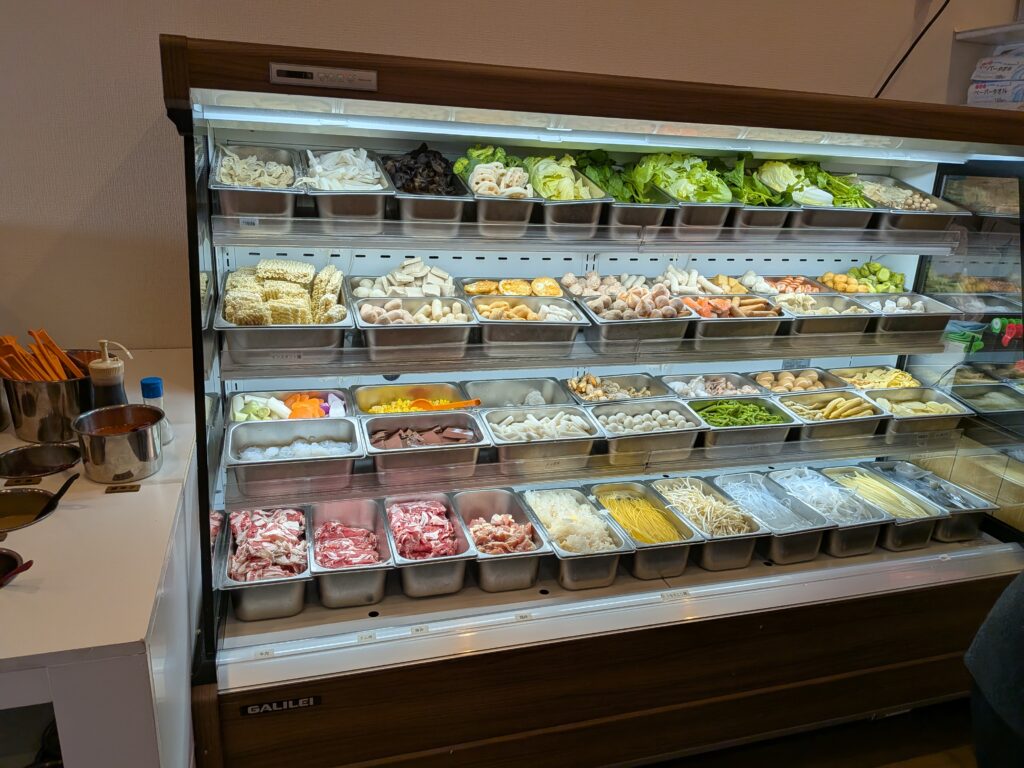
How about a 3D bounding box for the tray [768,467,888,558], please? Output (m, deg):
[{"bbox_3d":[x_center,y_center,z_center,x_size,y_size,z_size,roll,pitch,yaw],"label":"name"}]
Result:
[{"bbox_3d":[0.831,0.341,1.898,0.176,0.100,0.325,-2,19,-16],"label":"tray"}]

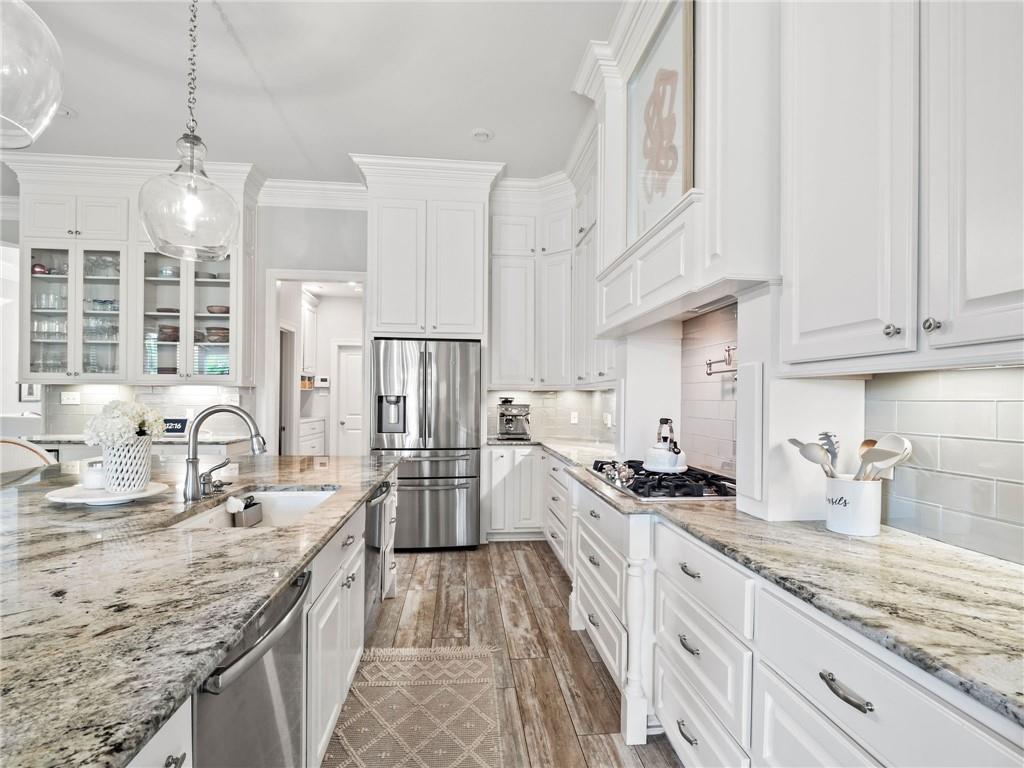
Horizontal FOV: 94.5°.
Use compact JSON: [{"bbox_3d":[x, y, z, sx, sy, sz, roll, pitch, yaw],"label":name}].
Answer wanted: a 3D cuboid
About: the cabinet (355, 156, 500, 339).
[{"bbox_3d":[-0.775,-1.188,4.521,1.260,1.560,0.700,0,-1,-6],"label":"cabinet"}]

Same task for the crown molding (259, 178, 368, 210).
[{"bbox_3d":[-1.861,-1.795,4.526,1.100,0.230,0.140,0,-1,-7],"label":"crown molding"}]

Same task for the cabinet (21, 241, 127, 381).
[{"bbox_3d":[-3.897,-0.649,4.372,0.890,1.230,0.350,0,-1,-6],"label":"cabinet"}]

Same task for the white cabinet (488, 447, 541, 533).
[{"bbox_3d":[-0.005,0.970,4.625,0.480,0.780,0.600,0,-1,-6],"label":"white cabinet"}]

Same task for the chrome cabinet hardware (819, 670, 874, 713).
[{"bbox_3d":[0.659,0.612,0.942,0.030,0.019,0.116,0,-1,-7],"label":"chrome cabinet hardware"}]

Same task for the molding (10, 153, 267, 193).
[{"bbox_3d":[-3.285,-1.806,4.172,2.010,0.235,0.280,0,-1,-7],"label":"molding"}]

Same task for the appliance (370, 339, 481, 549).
[{"bbox_3d":[-0.767,0.545,4.402,0.920,1.790,0.840,0,-1,-6],"label":"appliance"}]

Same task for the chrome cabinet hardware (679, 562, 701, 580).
[{"bbox_3d":[0.598,0.639,1.632,0.030,0.020,0.135,0,-1,-6],"label":"chrome cabinet hardware"}]

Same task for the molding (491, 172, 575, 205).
[{"bbox_3d":[0.186,-1.781,4.361,0.750,0.235,0.330,0,-1,-7],"label":"molding"}]

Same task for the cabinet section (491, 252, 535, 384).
[{"bbox_3d":[0.004,-0.628,4.907,0.450,1.309,0.320,0,-1,-6],"label":"cabinet section"}]

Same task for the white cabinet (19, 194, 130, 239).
[{"bbox_3d":[-3.788,-1.443,4.232,0.850,0.395,0.320,0,-1,-7],"label":"white cabinet"}]

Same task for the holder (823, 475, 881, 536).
[{"bbox_3d":[1.101,0.387,1.525,0.142,0.168,0.142,0,-1,-6],"label":"holder"}]

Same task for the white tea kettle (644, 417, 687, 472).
[{"bbox_3d":[0.772,0.302,2.390,0.216,0.255,0.220,0,-1,-7],"label":"white tea kettle"}]

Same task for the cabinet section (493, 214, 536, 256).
[{"bbox_3d":[0.009,-1.491,4.929,0.444,0.441,0.320,0,-1,-6],"label":"cabinet section"}]

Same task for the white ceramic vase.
[{"bbox_3d":[-1.470,0.303,1.811,0.148,0.202,0.148,0,-1,-7],"label":"white ceramic vase"}]

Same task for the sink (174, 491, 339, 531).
[{"bbox_3d":[-0.960,0.609,1.854,0.430,0.220,0.700,0,-1,-6],"label":"sink"}]

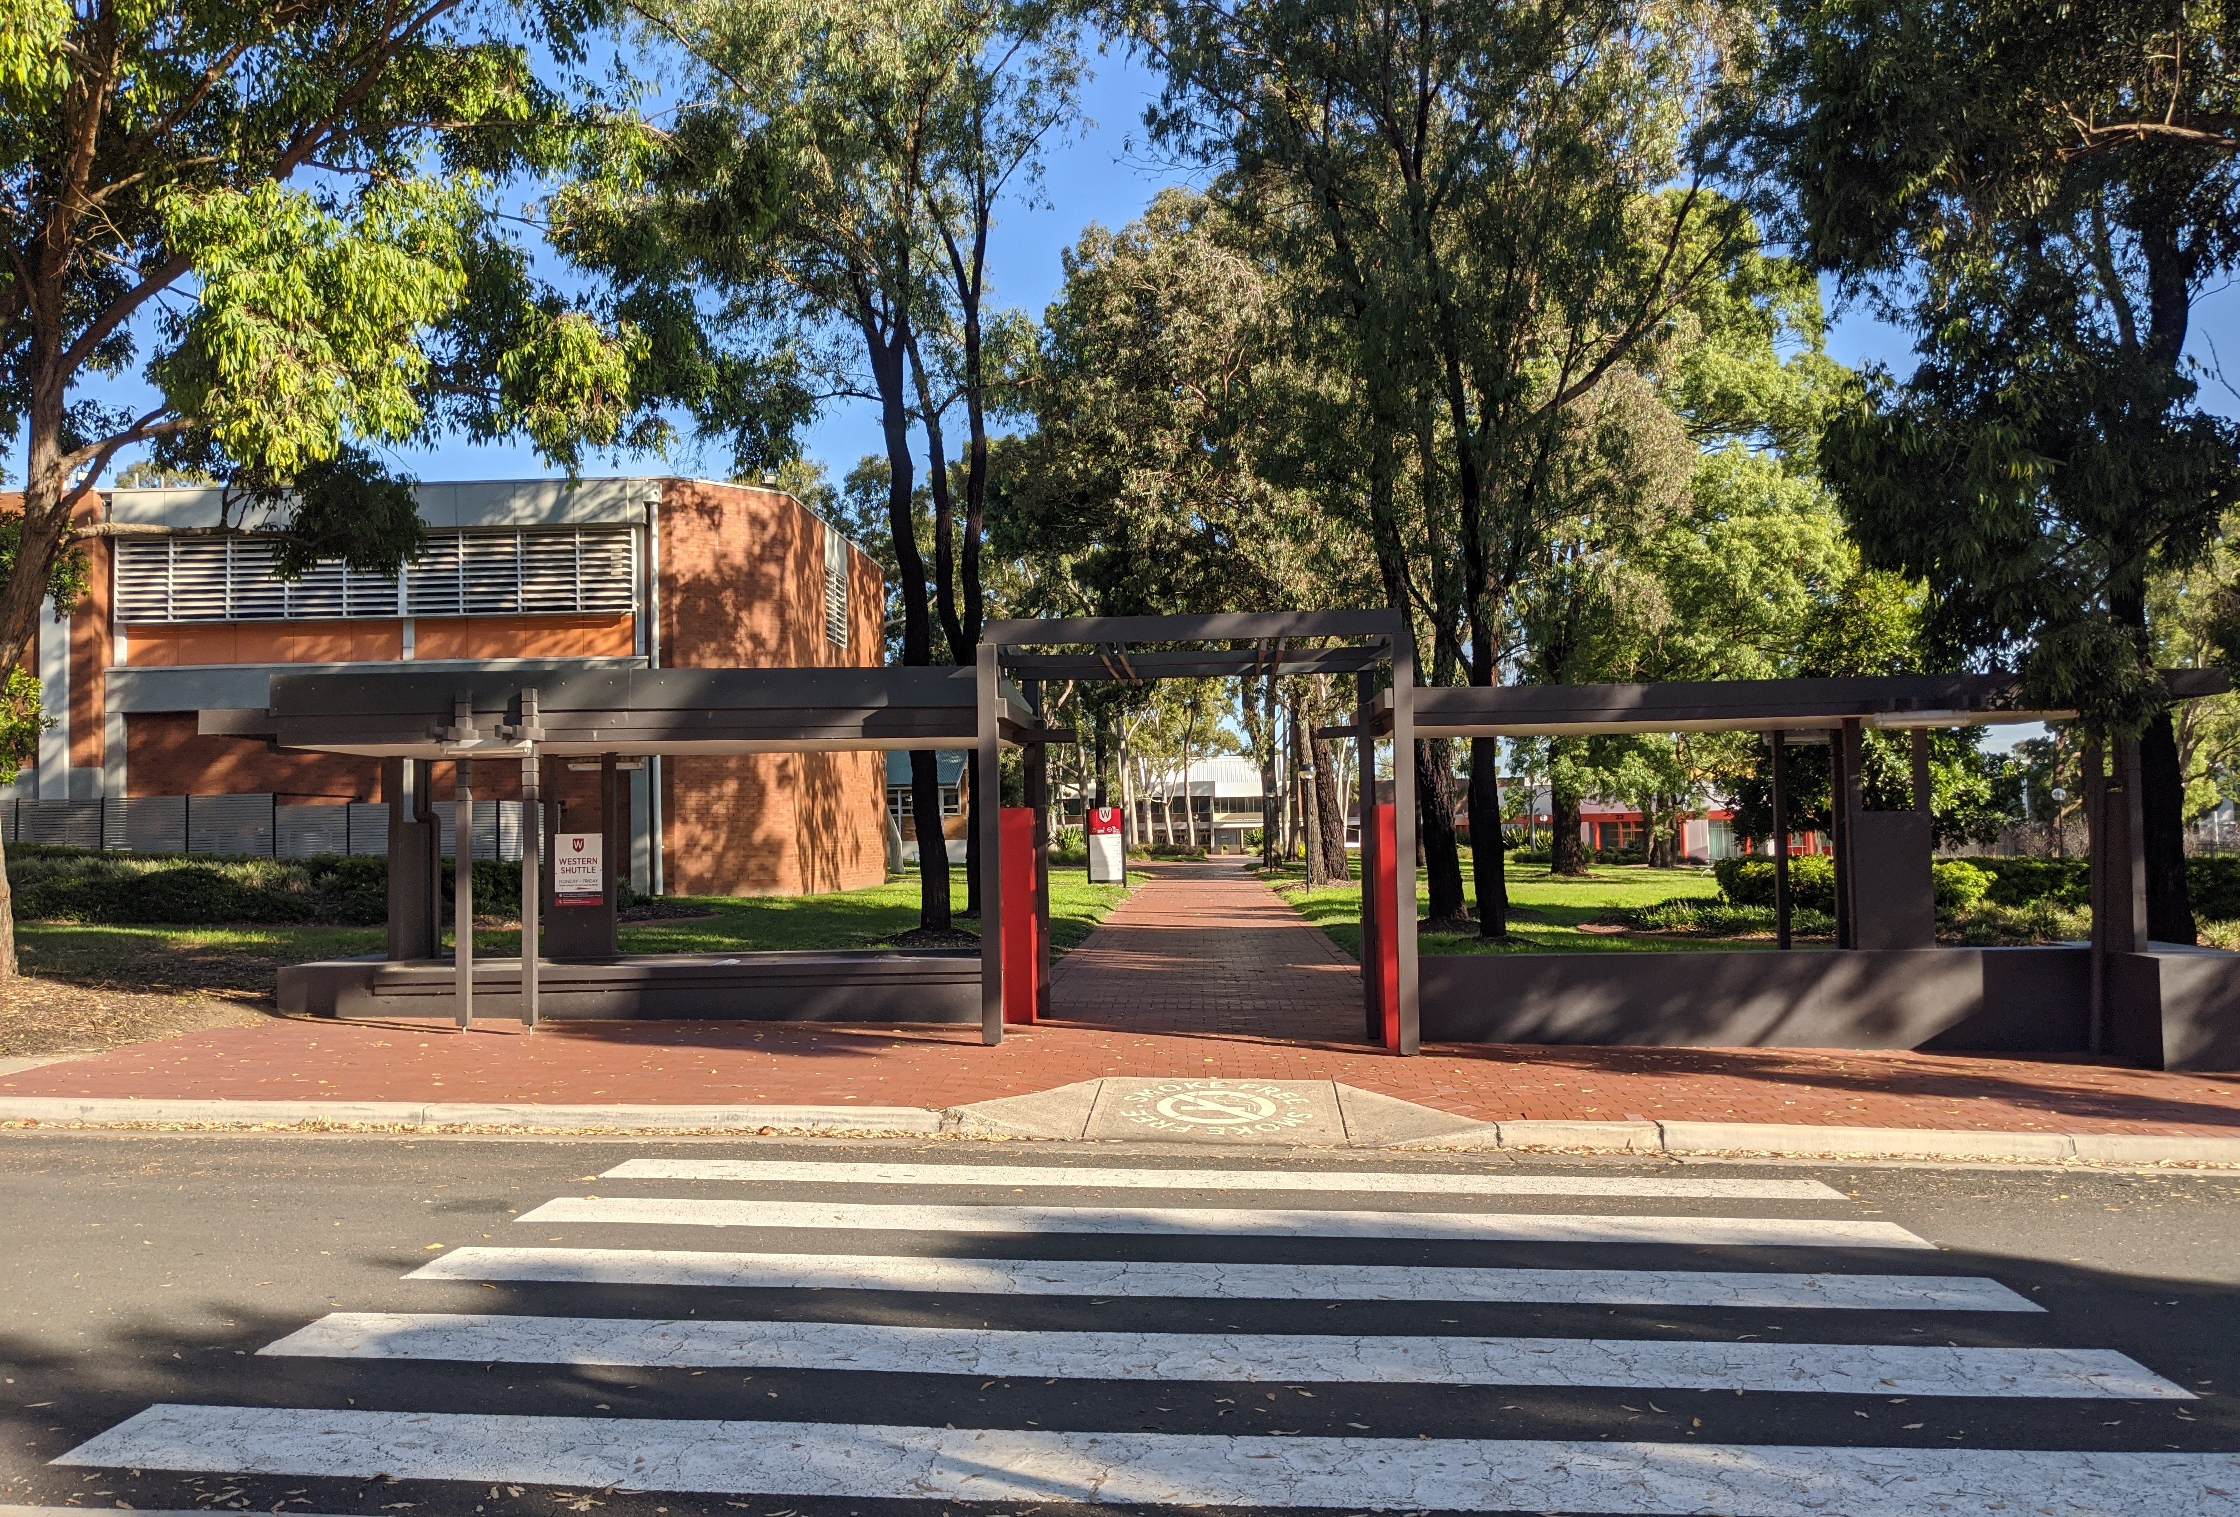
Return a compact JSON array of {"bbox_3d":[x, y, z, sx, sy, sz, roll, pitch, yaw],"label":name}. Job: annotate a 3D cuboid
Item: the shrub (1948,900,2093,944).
[{"bbox_3d":[12.613,2.294,24.500,2.050,0.580,1.100,-1,-2,5],"label":"shrub"}]

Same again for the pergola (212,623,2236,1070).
[{"bbox_3d":[0.433,0.680,14.265,15.347,3.317,2.575,-1,-2,5],"label":"pergola"}]

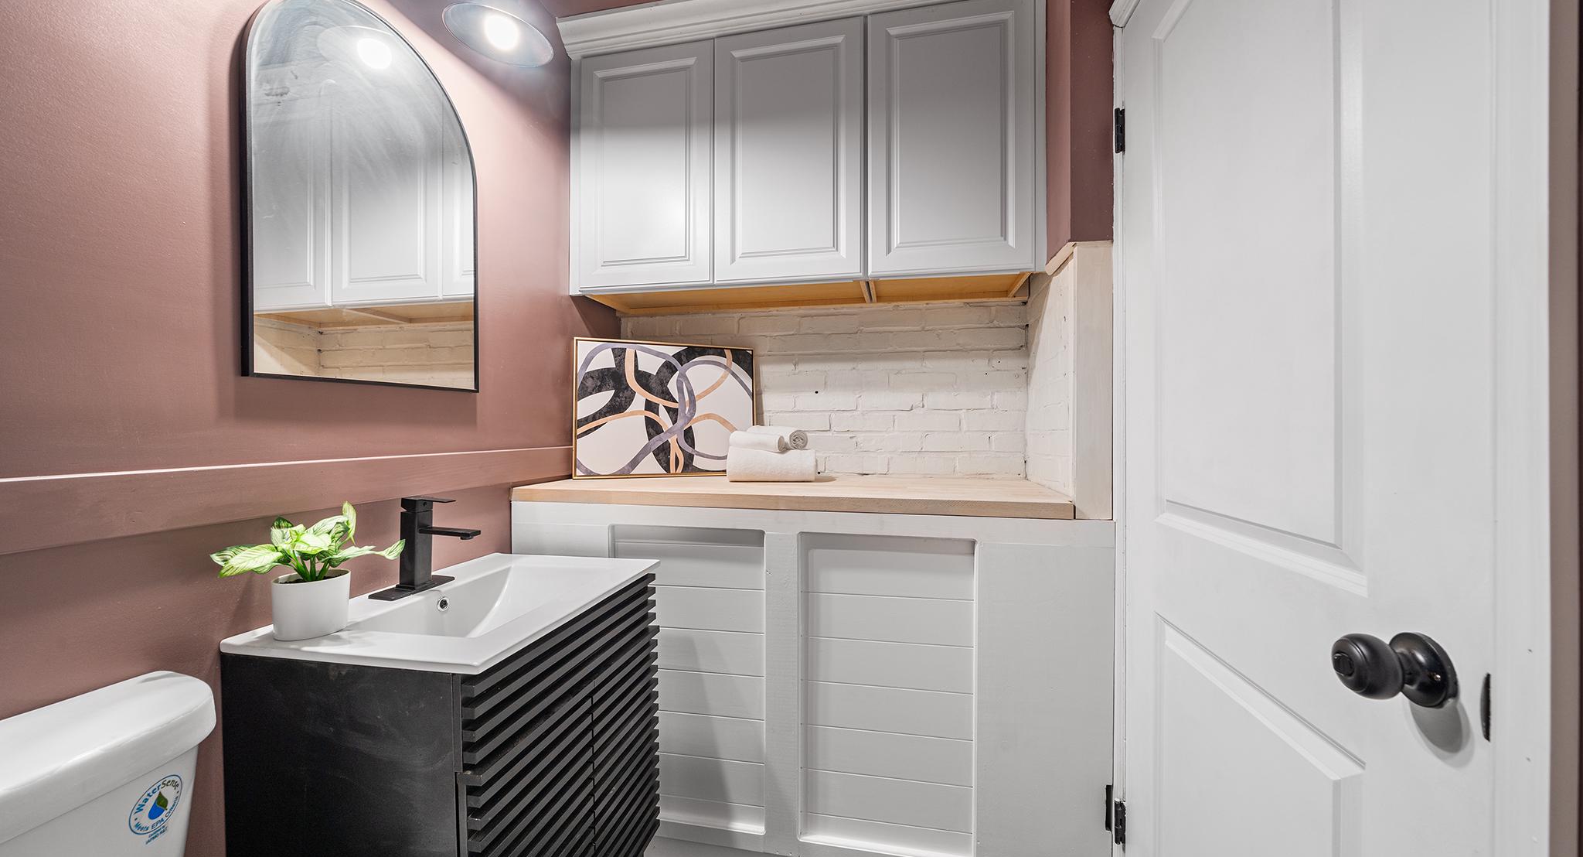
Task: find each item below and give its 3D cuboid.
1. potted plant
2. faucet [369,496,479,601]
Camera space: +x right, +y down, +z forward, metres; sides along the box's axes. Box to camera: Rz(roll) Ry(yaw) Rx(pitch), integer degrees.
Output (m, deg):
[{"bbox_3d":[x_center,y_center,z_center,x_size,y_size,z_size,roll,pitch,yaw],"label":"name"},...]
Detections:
[{"bbox_3d":[-0.781,0.232,0.888,0.190,0.206,0.280,0,0,10],"label":"potted plant"},{"bbox_3d":[-0.734,0.239,1.099,0.195,0.189,0.152,0,0,10],"label":"faucet"}]

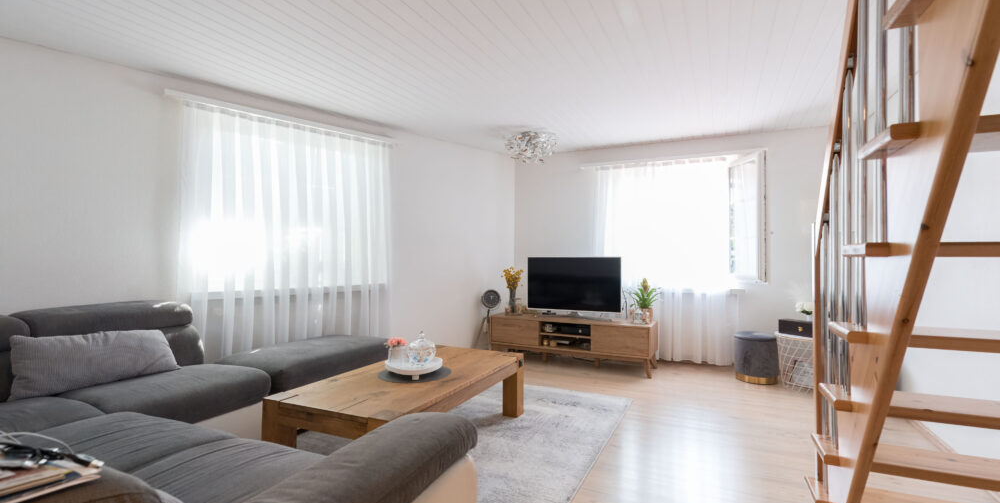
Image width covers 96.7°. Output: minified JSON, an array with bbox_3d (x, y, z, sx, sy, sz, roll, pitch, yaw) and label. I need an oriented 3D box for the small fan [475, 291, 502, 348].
[{"bbox_3d":[-0.126,0.790,4.874,0.360,0.766,0.330,0,0,-6],"label":"small fan"}]

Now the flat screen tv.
[{"bbox_3d":[0.801,0.356,4.875,1.026,0.585,0.082,0,-1,19],"label":"flat screen tv"}]

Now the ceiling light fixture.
[{"bbox_3d":[0.322,-1.071,4.704,0.530,0.302,0.530,0,0,0],"label":"ceiling light fixture"}]

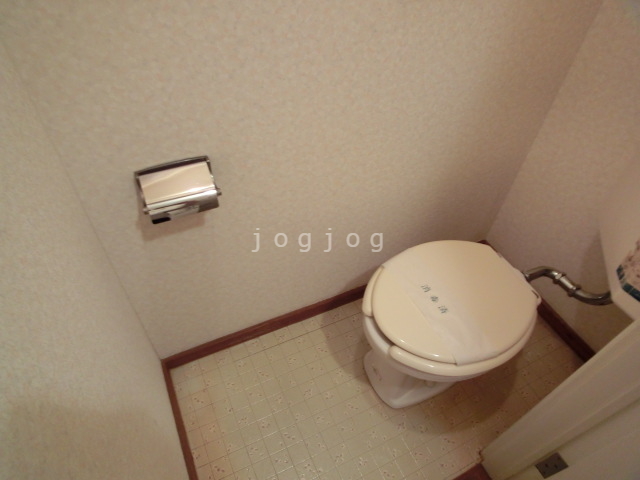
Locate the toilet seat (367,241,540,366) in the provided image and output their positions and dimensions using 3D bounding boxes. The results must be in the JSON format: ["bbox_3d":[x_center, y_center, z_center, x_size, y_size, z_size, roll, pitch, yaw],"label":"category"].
[{"bbox_3d":[0.353,0.161,1.042,0.505,0.053,0.380,-17,49,-20],"label":"toilet seat"}]

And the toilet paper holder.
[{"bbox_3d":[-0.274,-0.098,0.760,0.142,0.081,0.075,-17,49,-20],"label":"toilet paper holder"}]

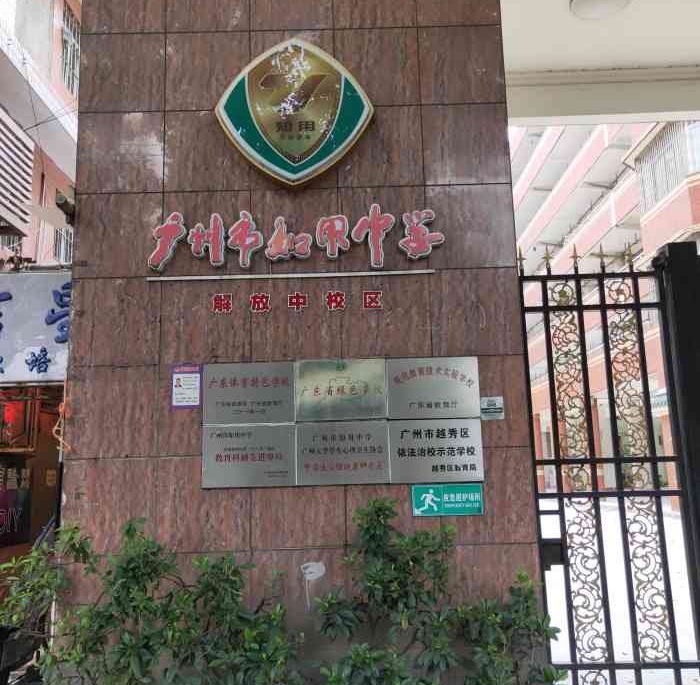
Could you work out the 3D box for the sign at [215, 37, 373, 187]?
[{"bbox_3d":[-0.387,-1.604,4.299,1.106,1.058,0.080,-2,-8,0],"label":"sign"}]

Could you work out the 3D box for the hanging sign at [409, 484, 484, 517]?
[{"bbox_3d":[0.625,1.005,3.950,0.451,0.194,0.012,-2,-8,0],"label":"hanging sign"}]

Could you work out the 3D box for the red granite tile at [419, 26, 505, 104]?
[{"bbox_3d":[0.766,-1.901,4.268,0.580,0.576,0.030,-1,-8,0],"label":"red granite tile"}]

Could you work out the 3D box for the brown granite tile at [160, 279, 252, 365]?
[{"bbox_3d":[-0.957,-0.153,4.133,0.600,0.596,0.020,-2,-8,0],"label":"brown granite tile"}]

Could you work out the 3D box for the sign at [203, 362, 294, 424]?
[{"bbox_3d":[-0.659,0.330,4.042,0.600,0.400,0.020,-2,-8,0],"label":"sign"}]

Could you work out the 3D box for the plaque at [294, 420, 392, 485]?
[{"bbox_3d":[-0.039,0.696,3.865,0.578,0.382,0.020,-1,-8,0],"label":"plaque"}]

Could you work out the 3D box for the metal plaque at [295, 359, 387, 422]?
[{"bbox_3d":[-0.054,0.309,4.047,0.600,0.400,0.020,-2,-8,0],"label":"metal plaque"}]

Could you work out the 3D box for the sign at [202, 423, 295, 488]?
[{"bbox_3d":[-0.625,0.713,3.861,0.585,0.382,0.020,-1,-8,0],"label":"sign"}]

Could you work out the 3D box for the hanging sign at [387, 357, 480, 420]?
[{"bbox_3d":[0.546,0.297,4.051,0.600,0.400,0.020,-2,-8,0],"label":"hanging sign"}]

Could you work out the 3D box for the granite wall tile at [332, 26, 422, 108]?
[{"bbox_3d":[0.186,-1.886,4.266,0.580,0.576,0.030,-1,-8,0],"label":"granite wall tile"}]

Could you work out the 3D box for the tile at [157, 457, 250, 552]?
[{"bbox_3d":[-0.898,0.991,3.846,0.580,0.576,0.030,-1,-8,0],"label":"tile"}]

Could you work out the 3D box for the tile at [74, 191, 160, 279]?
[{"bbox_3d":[-1.573,-0.726,4.216,0.600,0.596,0.020,-2,-8,0],"label":"tile"}]

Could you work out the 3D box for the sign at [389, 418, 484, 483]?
[{"bbox_3d":[0.555,0.696,3.992,0.600,0.400,0.020,-2,-8,0],"label":"sign"}]

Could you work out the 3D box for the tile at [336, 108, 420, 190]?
[{"bbox_3d":[0.210,-1.363,4.316,0.600,0.596,0.020,-2,-8,0],"label":"tile"}]

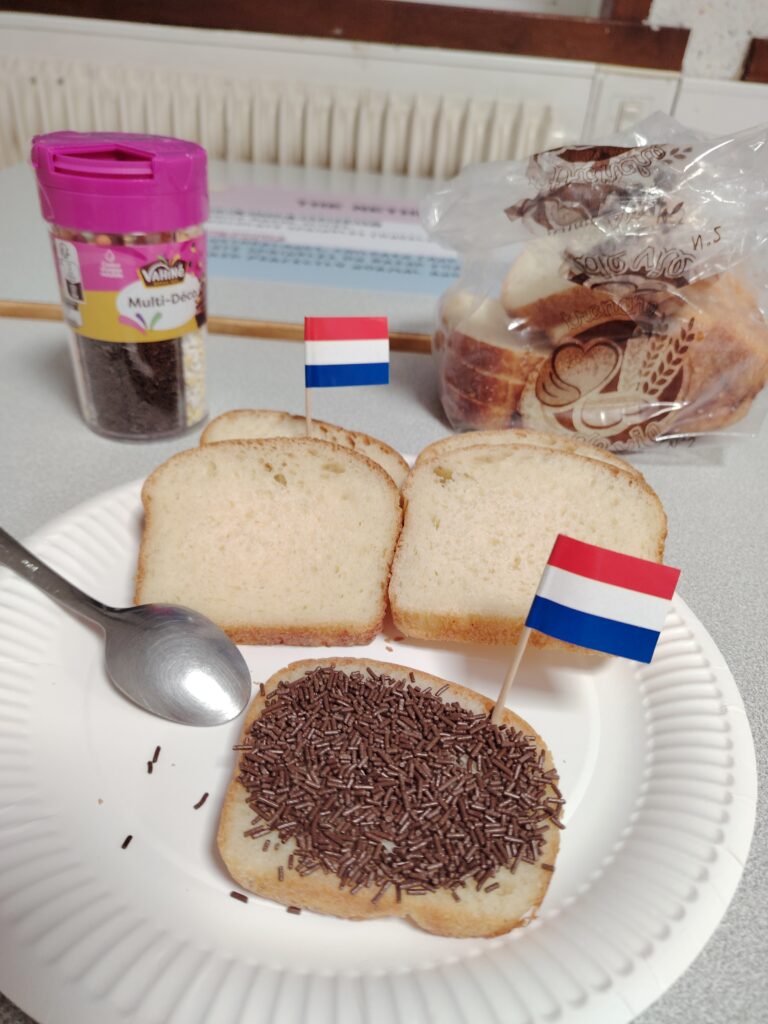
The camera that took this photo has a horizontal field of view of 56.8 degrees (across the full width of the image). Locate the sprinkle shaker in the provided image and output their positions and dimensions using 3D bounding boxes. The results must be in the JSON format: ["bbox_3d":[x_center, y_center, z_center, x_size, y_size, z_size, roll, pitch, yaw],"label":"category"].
[{"bbox_3d":[-0.115,-0.104,0.331,0.069,0.122,0.069,-23,42,-35],"label":"sprinkle shaker"}]

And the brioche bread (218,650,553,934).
[{"bbox_3d":[0.003,0.068,0.183,0.082,0.013,0.070,8,33,4],"label":"brioche bread"}]

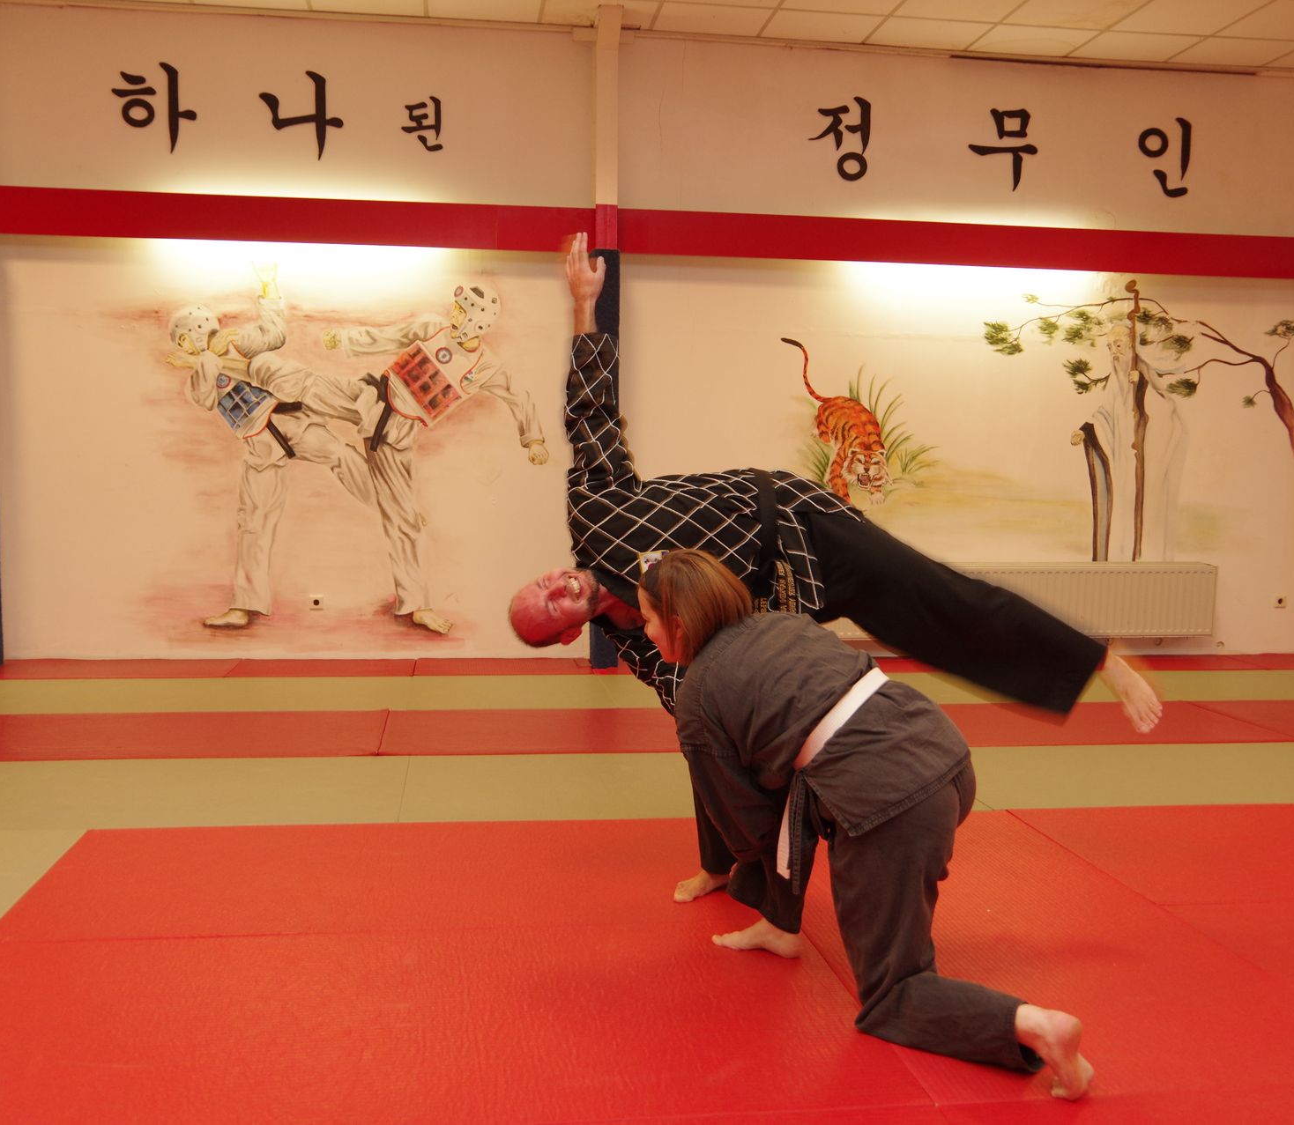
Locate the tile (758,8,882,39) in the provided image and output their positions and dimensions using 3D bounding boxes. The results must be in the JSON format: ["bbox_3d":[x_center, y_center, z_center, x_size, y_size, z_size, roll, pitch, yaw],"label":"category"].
[{"bbox_3d":[1.015,-3.122,7.371,0.635,0.020,0.460,0,4,-8],"label":"tile"}]

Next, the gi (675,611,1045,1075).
[{"bbox_3d":[0.499,0.535,2.809,0.870,0.850,0.550,3,5,29],"label":"gi"}]

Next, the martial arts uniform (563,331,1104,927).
[{"bbox_3d":[0.542,0.111,3.499,1.500,1.460,0.600,1,4,1],"label":"martial arts uniform"}]

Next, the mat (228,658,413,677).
[{"bbox_3d":[-1.865,0.626,7.331,1.026,0.035,0.682,0,4,-8],"label":"mat"}]

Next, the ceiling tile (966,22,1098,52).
[{"bbox_3d":[2.304,-3.117,7.543,0.635,0.020,0.460,0,4,-8],"label":"ceiling tile"}]

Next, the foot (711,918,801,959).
[{"bbox_3d":[0.279,0.892,3.100,0.230,0.090,0.090,3,5,27],"label":"foot"}]

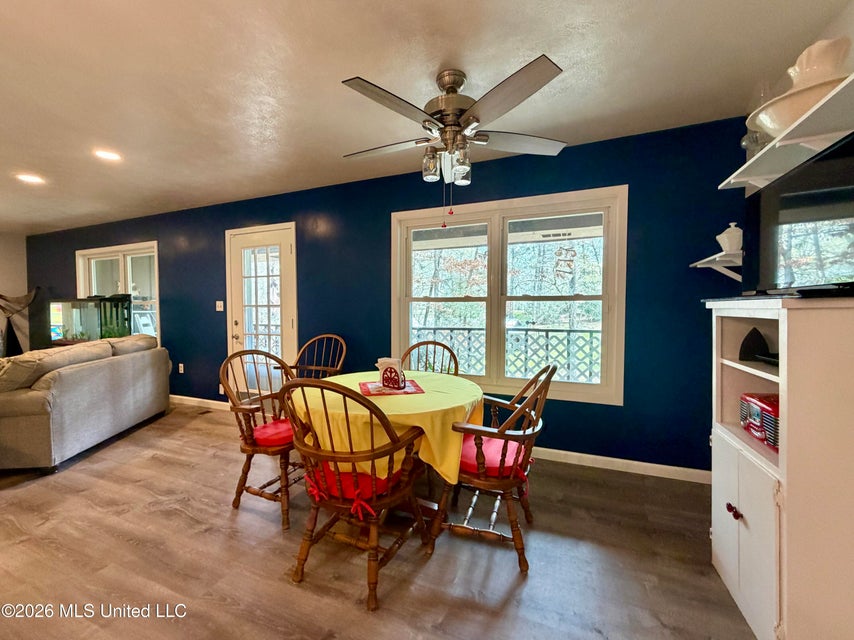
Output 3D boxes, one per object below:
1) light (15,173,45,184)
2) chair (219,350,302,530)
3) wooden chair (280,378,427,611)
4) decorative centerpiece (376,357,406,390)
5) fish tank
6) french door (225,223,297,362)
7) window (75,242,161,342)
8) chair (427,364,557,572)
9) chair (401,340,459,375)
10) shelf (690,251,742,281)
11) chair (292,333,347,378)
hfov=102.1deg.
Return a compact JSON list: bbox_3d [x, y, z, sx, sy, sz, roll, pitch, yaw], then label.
[{"bbox_3d":[-3.795,-1.350,3.306,0.175,0.030,0.175,1,2,22],"label":"light"},{"bbox_3d":[-0.923,0.660,2.183,0.590,0.930,0.580,1,2,25],"label":"chair"},{"bbox_3d":[-0.334,0.680,1.581,0.570,0.925,0.610,1,2,22],"label":"wooden chair"},{"bbox_3d":[-0.207,0.306,2.027,0.175,0.172,0.075,1,2,33],"label":"decorative centerpiece"},{"bbox_3d":[-4.537,0.019,4.657,1.210,0.620,0.330,1,2,22],"label":"fish tank"},{"bbox_3d":[-1.855,0.023,3.873,1.045,2.116,0.080,1,2,22],"label":"french door"},{"bbox_3d":[-4.354,-0.227,4.853,1.900,1.605,0.110,1,2,22],"label":"window"},{"bbox_3d":[0.350,0.671,1.797,0.590,0.930,0.580,1,2,19],"label":"chair"},{"bbox_3d":[-0.050,0.654,2.695,0.570,0.925,0.610,1,2,24],"label":"chair"},{"bbox_3d":[1.834,-0.284,2.051,0.290,0.175,0.560,1,2,22],"label":"shelf"},{"bbox_3d":[-1.077,0.632,3.195,0.580,0.930,0.580,1,2,23],"label":"chair"}]

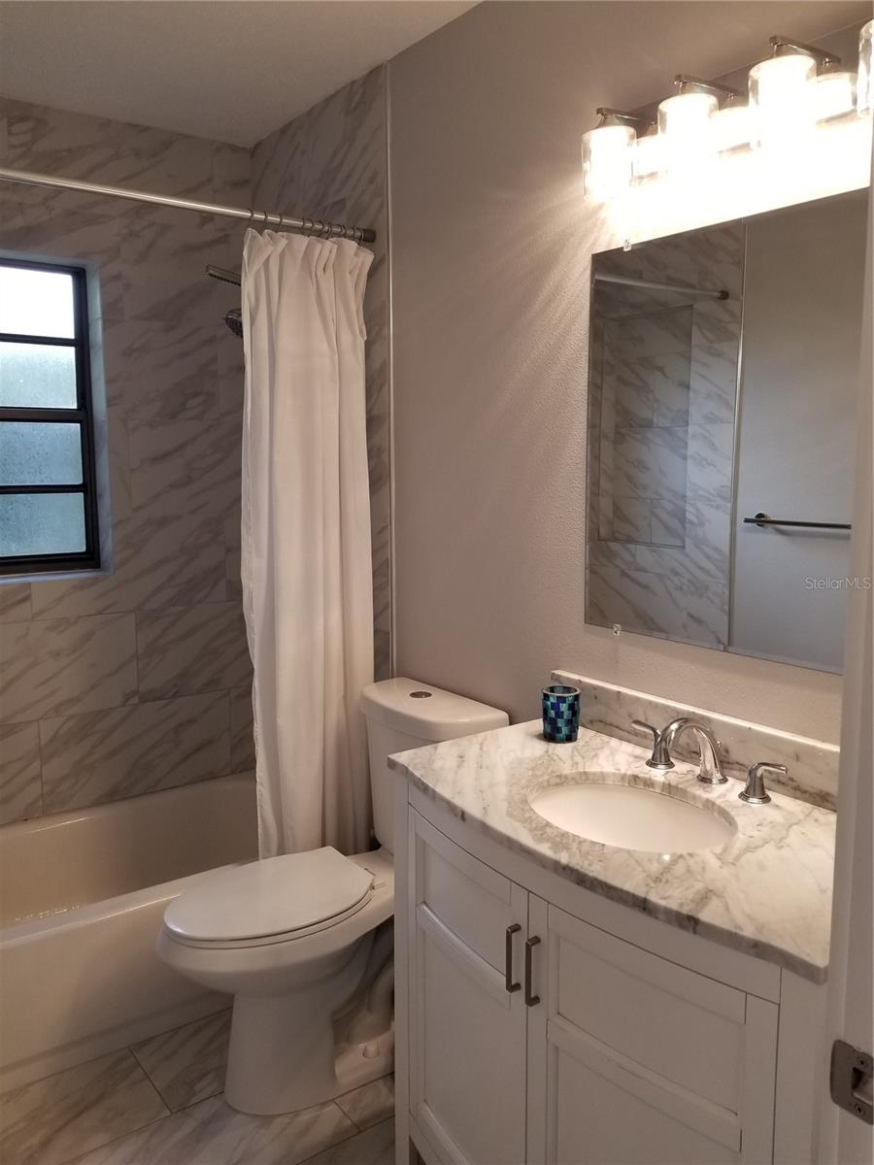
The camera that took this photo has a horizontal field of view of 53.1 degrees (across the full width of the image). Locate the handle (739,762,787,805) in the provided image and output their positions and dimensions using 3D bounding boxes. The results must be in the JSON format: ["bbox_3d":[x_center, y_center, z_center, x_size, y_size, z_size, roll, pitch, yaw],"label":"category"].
[{"bbox_3d":[0.535,0.326,1.433,0.048,0.065,0.078,-6,9,-36],"label":"handle"}]

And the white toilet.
[{"bbox_3d":[-0.276,0.736,2.056,0.751,0.859,0.476,-6,9,-36],"label":"white toilet"}]

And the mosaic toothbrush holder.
[{"bbox_3d":[0.249,0.264,1.753,0.076,0.102,0.076,0,8,0],"label":"mosaic toothbrush holder"}]

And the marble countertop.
[{"bbox_3d":[0.328,0.369,1.426,0.481,0.020,0.875,-6,9,-36],"label":"marble countertop"}]

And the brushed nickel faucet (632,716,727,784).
[{"bbox_3d":[0.394,0.281,1.550,0.164,0.122,0.195,-6,9,-36],"label":"brushed nickel faucet"}]

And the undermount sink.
[{"bbox_3d":[0.306,0.442,1.416,0.308,0.150,0.373,-6,9,-36],"label":"undermount sink"}]

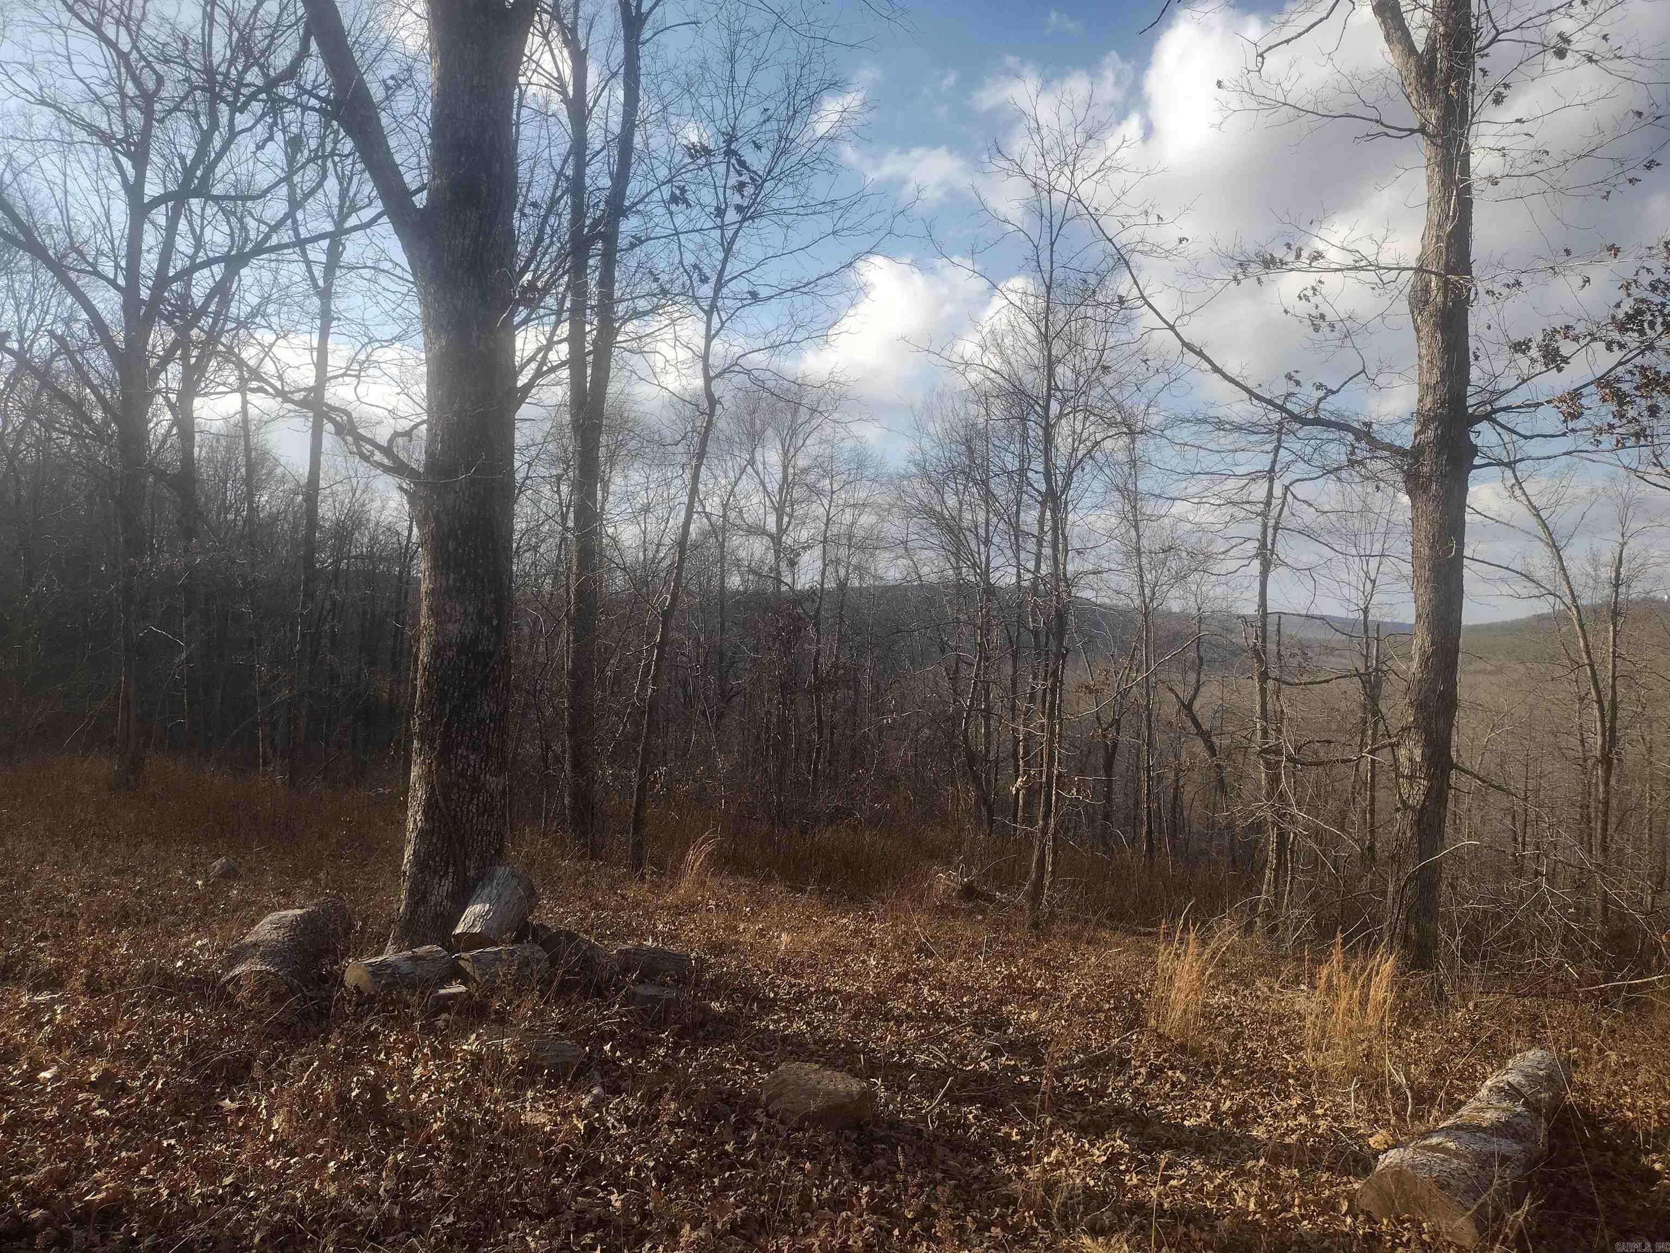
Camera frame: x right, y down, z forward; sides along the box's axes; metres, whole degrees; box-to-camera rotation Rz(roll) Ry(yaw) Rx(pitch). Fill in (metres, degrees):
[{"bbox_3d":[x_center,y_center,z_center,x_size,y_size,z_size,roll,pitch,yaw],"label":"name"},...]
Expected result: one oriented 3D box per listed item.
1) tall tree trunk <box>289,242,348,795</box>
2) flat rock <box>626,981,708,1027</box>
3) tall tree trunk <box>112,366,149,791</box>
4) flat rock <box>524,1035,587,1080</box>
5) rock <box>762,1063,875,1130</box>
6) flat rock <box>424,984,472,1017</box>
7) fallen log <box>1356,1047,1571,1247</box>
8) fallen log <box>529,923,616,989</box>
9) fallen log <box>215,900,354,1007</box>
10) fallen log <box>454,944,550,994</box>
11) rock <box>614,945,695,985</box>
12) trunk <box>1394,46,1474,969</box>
[{"bbox_3d":[-4.977,-1.133,12.500,0.320,5.300,0.300,2,-1,0],"label":"tall tree trunk"},{"bbox_3d":[-0.674,1.508,5.200,0.310,0.130,0.200,2,-1,-6],"label":"flat rock"},{"bbox_3d":[-6.490,-0.439,12.000,0.270,3.880,0.270,2,-1,0],"label":"tall tree trunk"},{"bbox_3d":[-0.967,1.494,4.500,0.230,0.110,0.200,2,-1,-6],"label":"flat rock"},{"bbox_3d":[-0.051,1.480,4.100,0.340,0.150,0.220,2,-1,-9],"label":"rock"},{"bbox_3d":[-1.520,1.469,5.100,0.180,0.100,0.140,2,-1,-11],"label":"flat rock"},{"bbox_3d":[1.840,1.450,3.680,0.330,0.310,1.120,1,-1,41],"label":"fallen log"},{"bbox_3d":[-1.105,1.402,5.500,0.320,0.220,0.300,1,-1,18],"label":"fallen log"},{"bbox_3d":[-2.090,1.310,4.980,0.360,0.340,0.850,2,-1,-12],"label":"fallen log"},{"bbox_3d":[-1.546,1.583,6.050,0.380,0.200,0.220,1,0,-28],"label":"fallen log"},{"bbox_3d":[-0.853,1.593,6.150,0.370,0.150,0.240,1,0,-8],"label":"rock"},{"bbox_3d":[3.031,-0.598,6.600,0.330,4.600,0.330,2,-1,0],"label":"trunk"}]

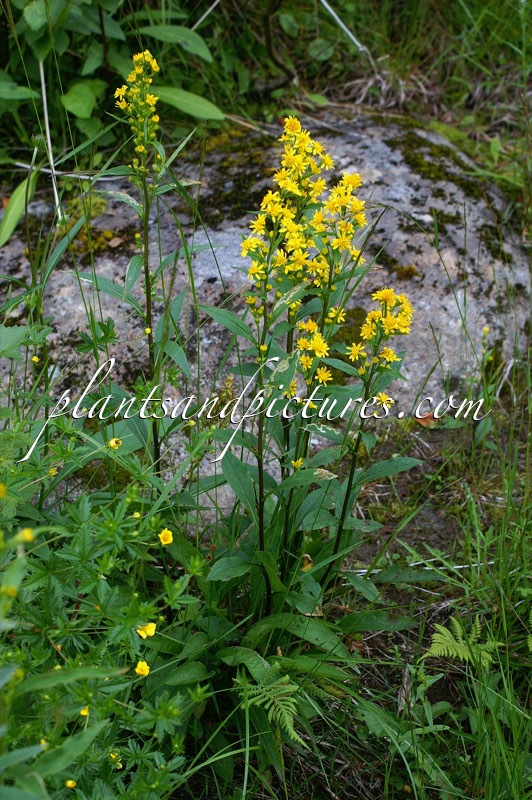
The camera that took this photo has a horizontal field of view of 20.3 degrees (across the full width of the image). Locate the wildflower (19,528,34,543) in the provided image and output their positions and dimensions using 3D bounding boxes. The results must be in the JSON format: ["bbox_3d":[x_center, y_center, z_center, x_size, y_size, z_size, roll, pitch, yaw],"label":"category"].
[{"bbox_3d":[-0.158,0.089,0.980,0.009,0.009,0.007,-23,-10,-39],"label":"wildflower"}]

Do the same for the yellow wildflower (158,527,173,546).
[{"bbox_3d":[-0.081,0.110,1.200,0.011,0.013,0.006,-2,-17,-4],"label":"yellow wildflower"}]

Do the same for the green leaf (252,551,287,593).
[{"bbox_3d":[0.003,0.149,1.290,0.014,0.011,0.044,-32,83,-35],"label":"green leaf"}]

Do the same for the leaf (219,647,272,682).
[{"bbox_3d":[-0.018,0.236,1.330,0.047,0.024,0.026,11,24,27],"label":"leaf"}]

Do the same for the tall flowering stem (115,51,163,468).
[{"bbox_3d":[-0.118,-0.124,1.400,0.042,0.400,0.042,0,21,0],"label":"tall flowering stem"}]

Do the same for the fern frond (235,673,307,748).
[{"bbox_3d":[0.004,0.242,1.160,0.056,0.022,0.066,-13,48,-26],"label":"fern frond"}]

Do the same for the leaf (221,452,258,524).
[{"bbox_3d":[-0.024,0.082,1.370,0.024,0.068,0.016,-23,6,15],"label":"leaf"}]

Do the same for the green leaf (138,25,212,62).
[{"bbox_3d":[-0.125,-0.491,2.050,0.106,0.018,0.034,25,46,8],"label":"green leaf"}]

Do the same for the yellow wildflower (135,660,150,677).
[{"bbox_3d":[-0.101,0.220,1.220,0.012,0.006,0.012,0,70,0],"label":"yellow wildflower"}]

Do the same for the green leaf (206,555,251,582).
[{"bbox_3d":[-0.034,0.151,1.330,0.042,0.009,0.023,-22,43,-12],"label":"green leaf"}]

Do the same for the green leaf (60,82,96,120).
[{"bbox_3d":[-0.265,-0.423,2.100,0.046,0.014,0.053,-18,62,-16],"label":"green leaf"}]

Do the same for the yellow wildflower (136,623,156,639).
[{"bbox_3d":[-0.091,0.175,1.130,0.013,0.007,0.011,-12,68,-25],"label":"yellow wildflower"}]

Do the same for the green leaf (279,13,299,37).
[{"bbox_3d":[0.037,-0.618,2.450,0.028,0.009,0.045,-32,65,-25],"label":"green leaf"}]

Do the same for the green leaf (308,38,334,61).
[{"bbox_3d":[0.089,-0.566,2.400,0.044,0.009,0.035,-19,60,-11],"label":"green leaf"}]

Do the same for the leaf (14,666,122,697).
[{"bbox_3d":[-0.129,0.184,0.970,0.069,0.013,0.016,-13,27,-9],"label":"leaf"}]

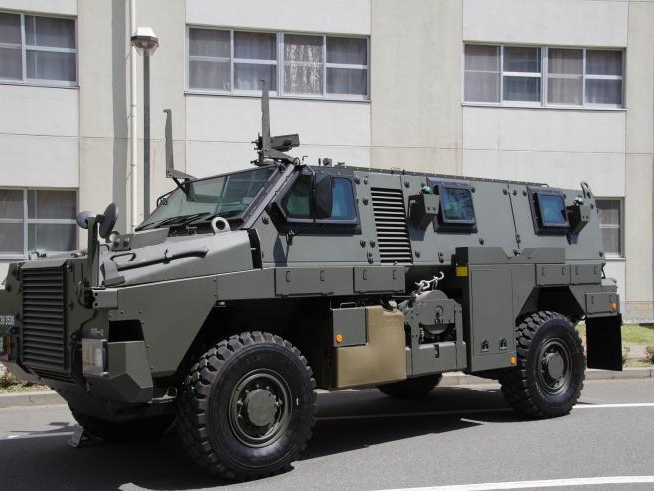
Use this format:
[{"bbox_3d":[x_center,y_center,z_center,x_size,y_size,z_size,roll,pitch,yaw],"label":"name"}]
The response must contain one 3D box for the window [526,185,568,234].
[{"bbox_3d":[2.609,-0.401,9.233,0.675,0.550,0.100,1,-12,-39],"label":"window"}]

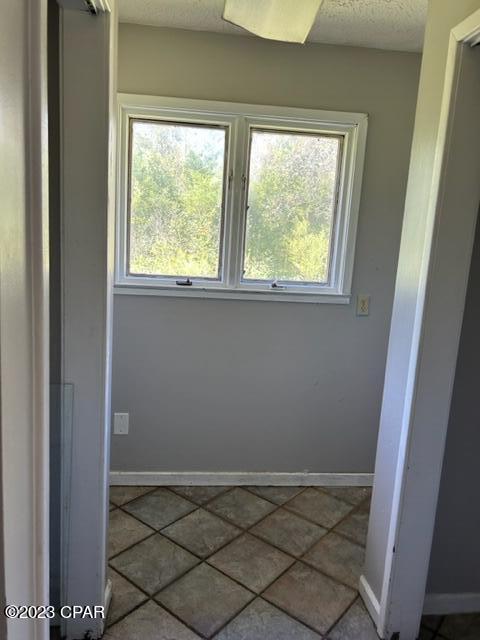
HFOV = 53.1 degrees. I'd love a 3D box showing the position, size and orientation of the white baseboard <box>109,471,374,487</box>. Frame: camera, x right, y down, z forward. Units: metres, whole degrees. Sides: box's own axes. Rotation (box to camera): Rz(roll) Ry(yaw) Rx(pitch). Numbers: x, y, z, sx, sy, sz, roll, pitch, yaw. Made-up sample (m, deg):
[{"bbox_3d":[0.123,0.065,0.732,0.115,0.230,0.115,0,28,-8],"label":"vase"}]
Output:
[{"bbox_3d":[0.039,0.952,2.845,1.620,0.088,0.016,2,10,-6],"label":"white baseboard"}]

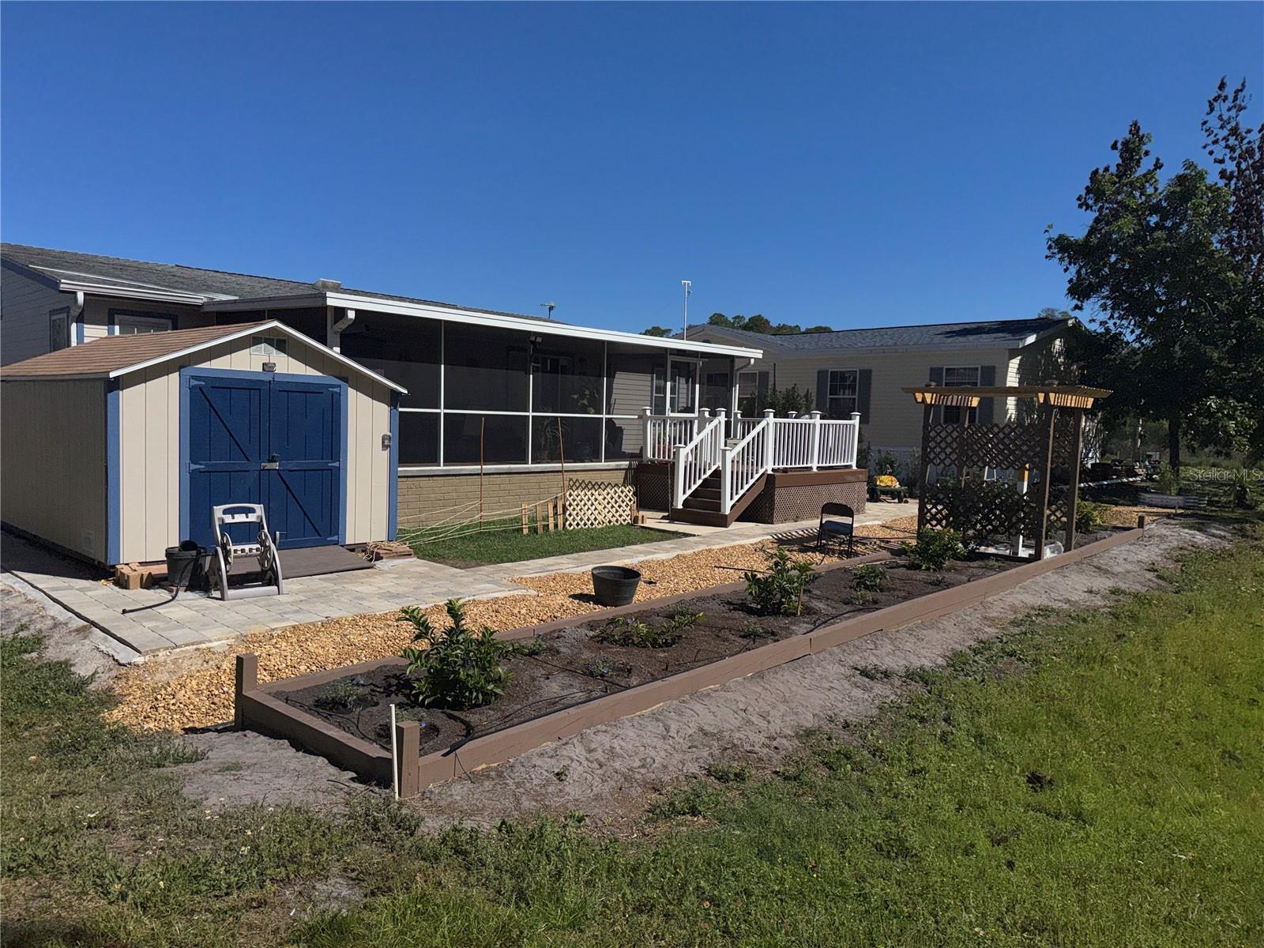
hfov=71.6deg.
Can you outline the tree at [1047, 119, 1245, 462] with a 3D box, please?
[{"bbox_3d":[16.779,-5.668,28.500,6.300,12.000,6.300,5,5,37],"label":"tree"}]

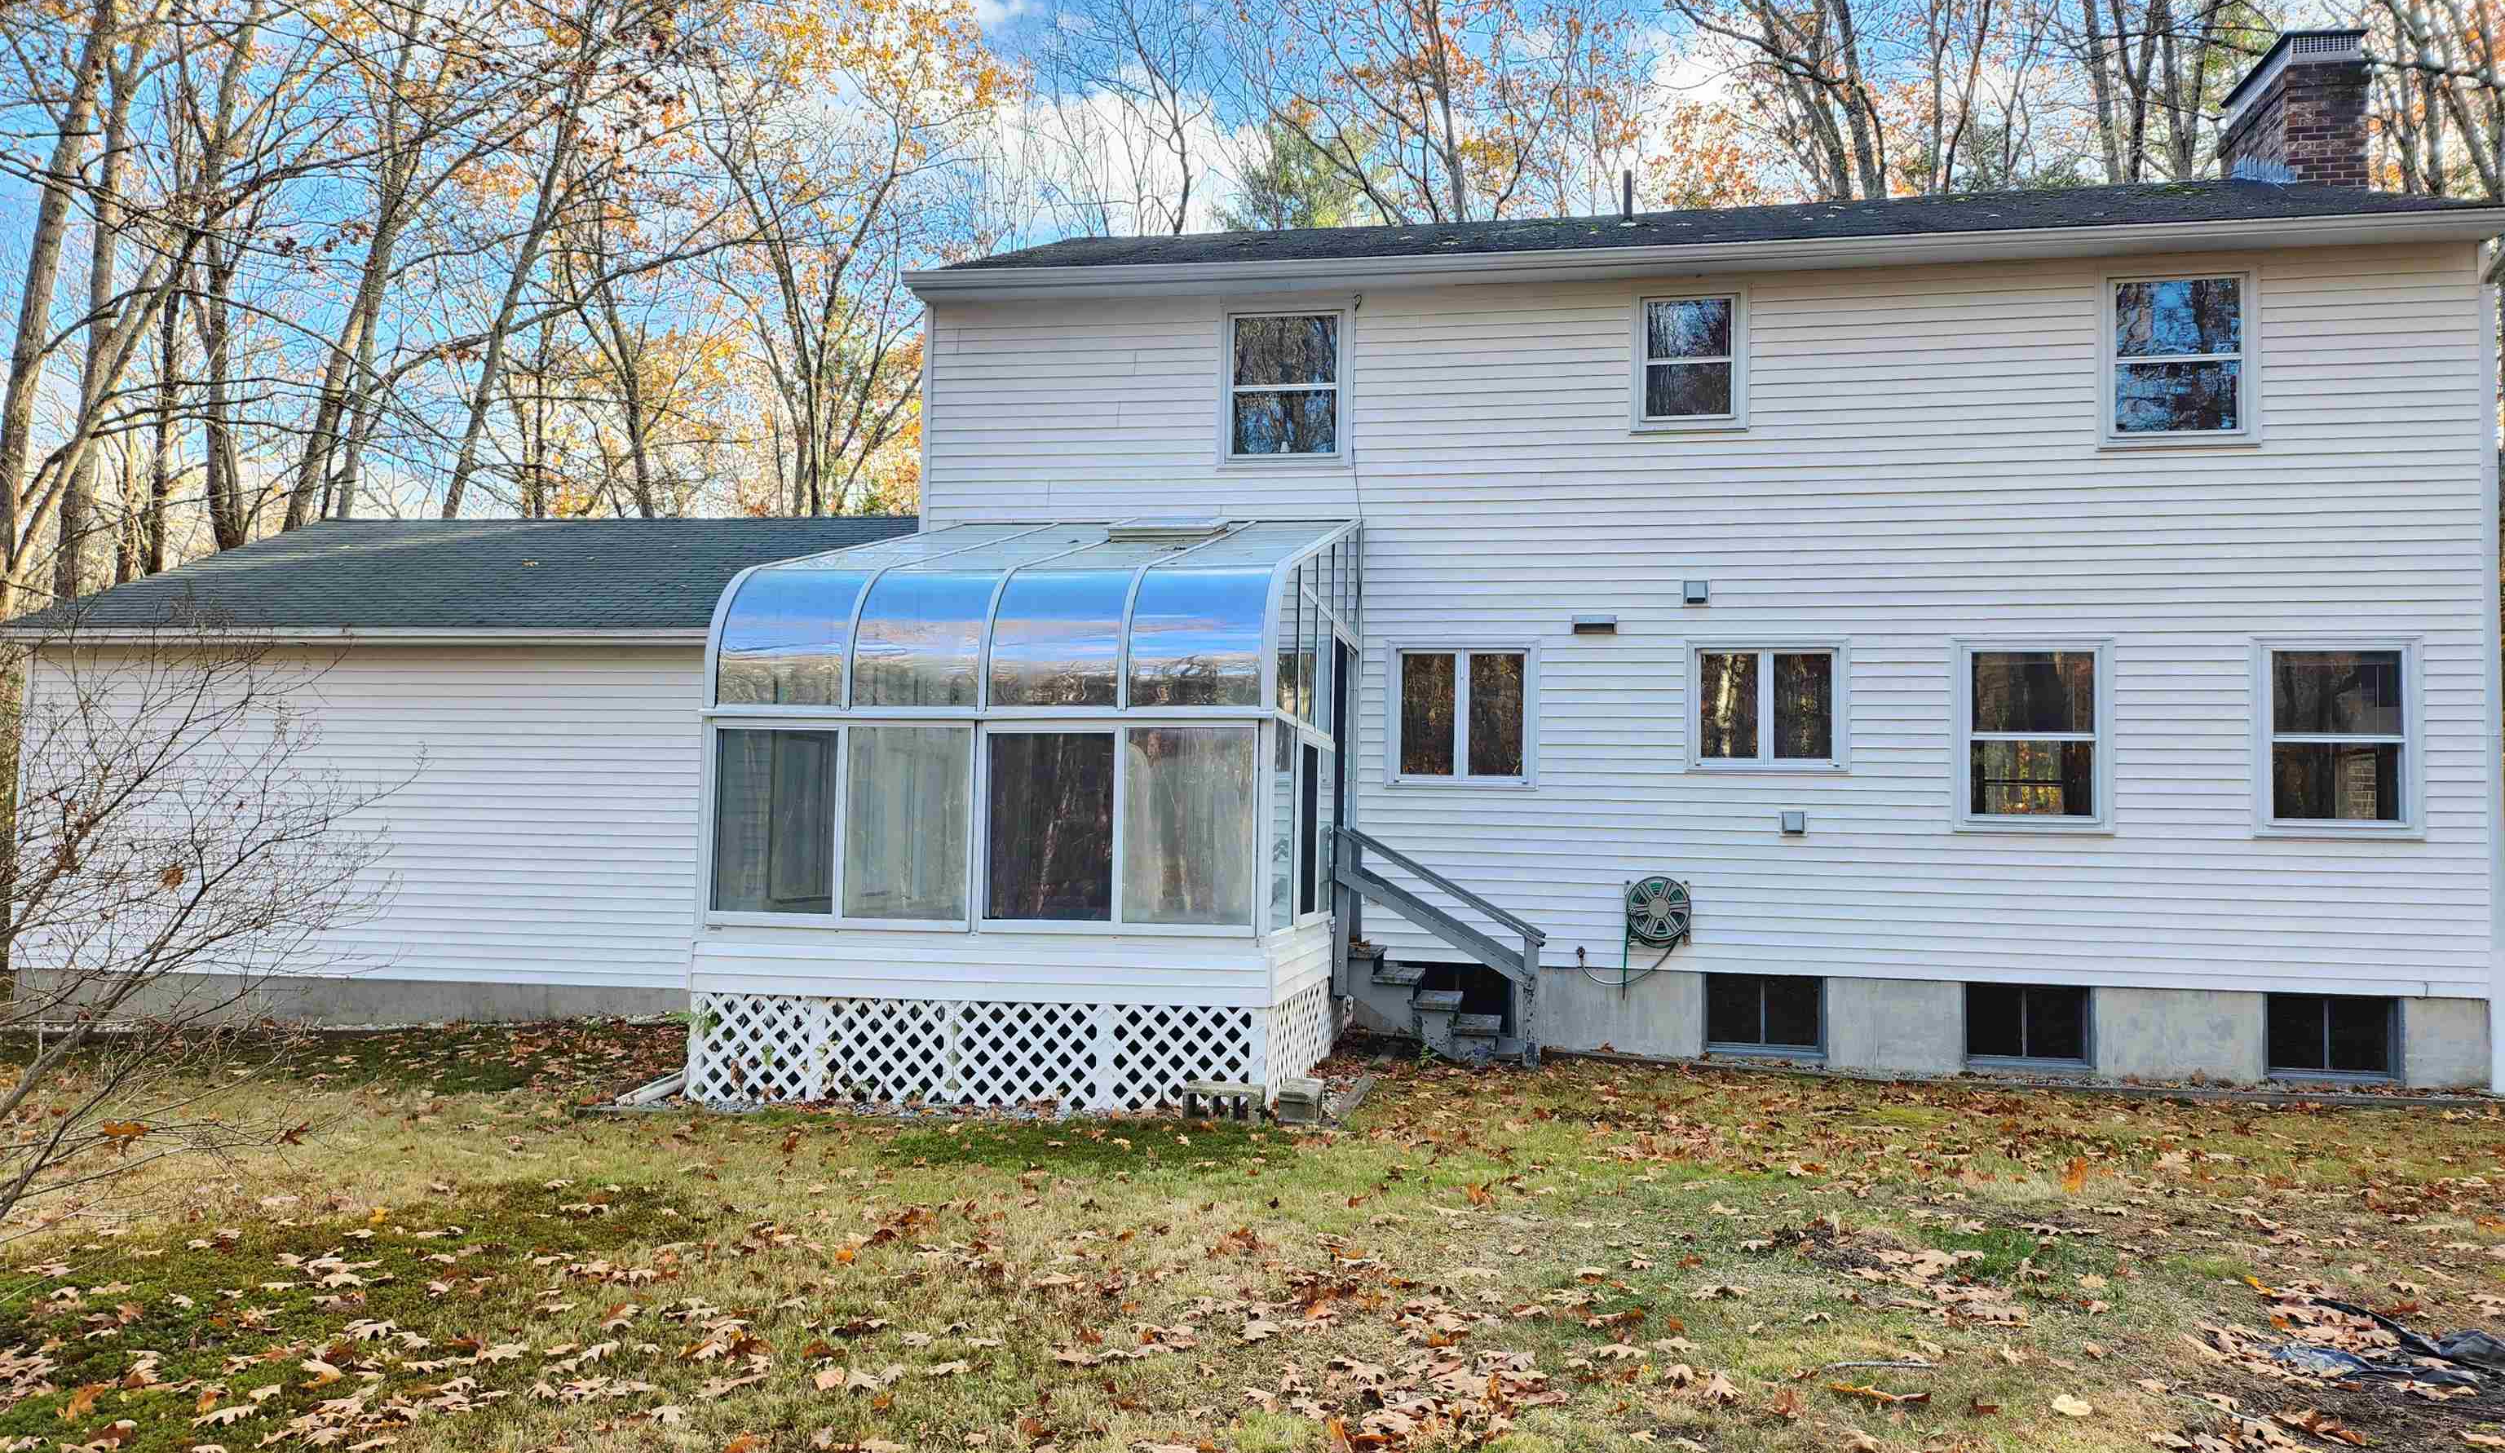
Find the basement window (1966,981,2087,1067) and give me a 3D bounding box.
[{"bbox_3d":[5.430,2.095,12.167,0.834,0.608,0.100,0,-4,10],"label":"basement window"}]

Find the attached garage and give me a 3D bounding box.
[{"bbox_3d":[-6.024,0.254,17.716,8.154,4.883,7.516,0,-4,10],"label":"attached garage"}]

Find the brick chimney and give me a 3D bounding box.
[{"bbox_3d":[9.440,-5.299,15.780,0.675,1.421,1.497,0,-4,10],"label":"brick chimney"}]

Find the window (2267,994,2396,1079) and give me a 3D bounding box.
[{"bbox_3d":[7.353,2.119,11.841,0.816,0.592,0.100,0,-4,10],"label":"window"}]

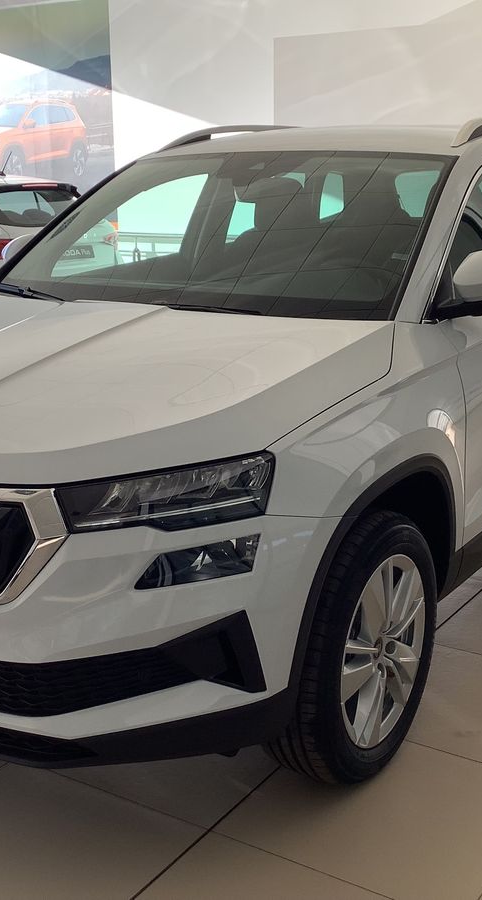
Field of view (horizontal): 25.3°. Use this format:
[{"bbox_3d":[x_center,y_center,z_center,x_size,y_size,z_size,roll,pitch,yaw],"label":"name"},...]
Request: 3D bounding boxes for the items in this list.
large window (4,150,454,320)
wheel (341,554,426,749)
[{"bbox_3d":[-0.073,-0.707,3.320,1.420,0.100,0.830,8,48,32],"label":"large window"},{"bbox_3d":[0.294,0.478,2.641,0.170,0.470,0.470,8,17,32],"label":"wheel"}]

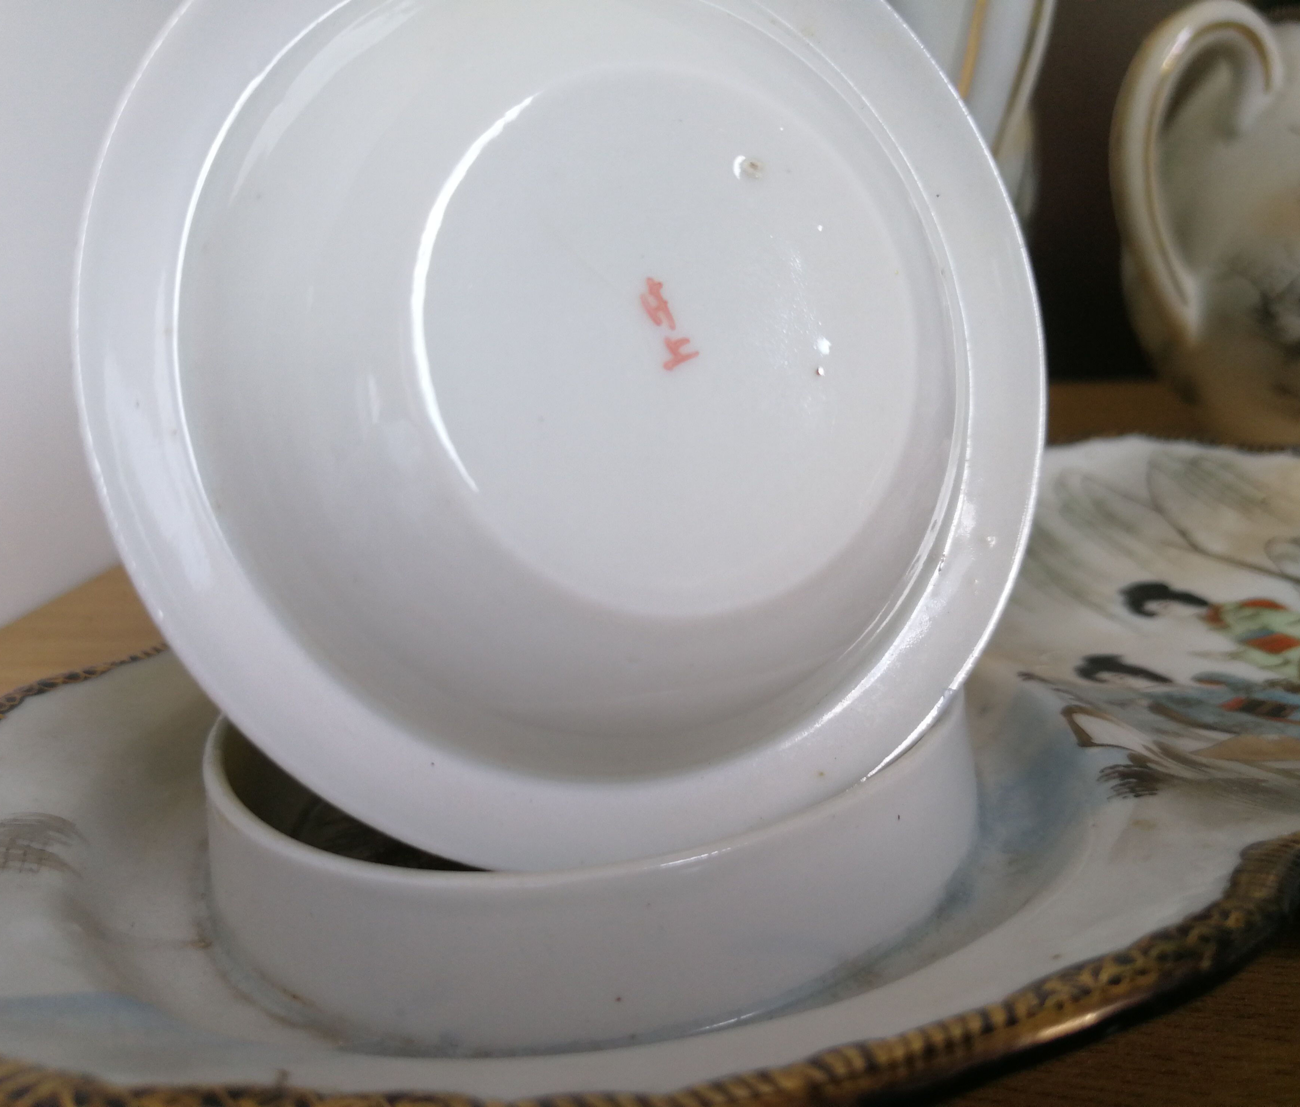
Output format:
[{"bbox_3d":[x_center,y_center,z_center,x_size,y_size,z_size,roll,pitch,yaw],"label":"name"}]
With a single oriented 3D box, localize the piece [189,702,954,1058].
[{"bbox_3d":[-0.007,0.024,0.152,0.097,0.017,0.097,-6,17,0],"label":"piece"}]

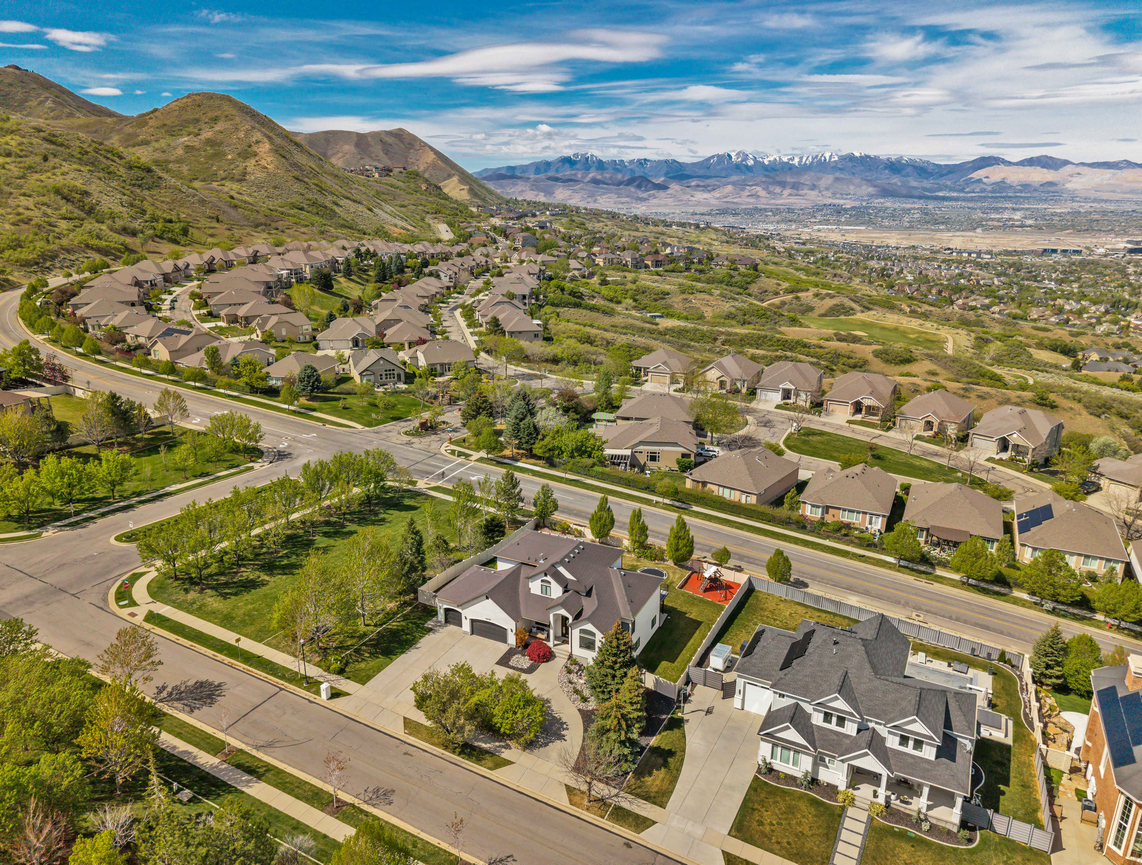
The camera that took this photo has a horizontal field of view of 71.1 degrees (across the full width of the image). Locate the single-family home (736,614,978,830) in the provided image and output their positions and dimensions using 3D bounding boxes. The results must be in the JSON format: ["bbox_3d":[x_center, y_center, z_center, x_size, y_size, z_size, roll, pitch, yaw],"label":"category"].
[{"bbox_3d":[28.590,25.910,81.650,23.100,9.200,21.400,9,19,26],"label":"single-family home"}]

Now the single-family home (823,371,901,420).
[{"bbox_3d":[71.960,-10.350,197.500,14.500,7.600,25.300,10,19,28],"label":"single-family home"}]

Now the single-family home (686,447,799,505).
[{"bbox_3d":[31.210,6.660,145.490,14.400,7.500,17.300,13,22,36],"label":"single-family home"}]

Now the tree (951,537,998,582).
[{"bbox_3d":[57.340,18.380,114.450,6.710,7.860,6.710,0,17,0],"label":"tree"}]

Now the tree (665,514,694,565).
[{"bbox_3d":[15.929,15.496,116.141,4.000,7.500,4.000,0,17,0],"label":"tree"}]

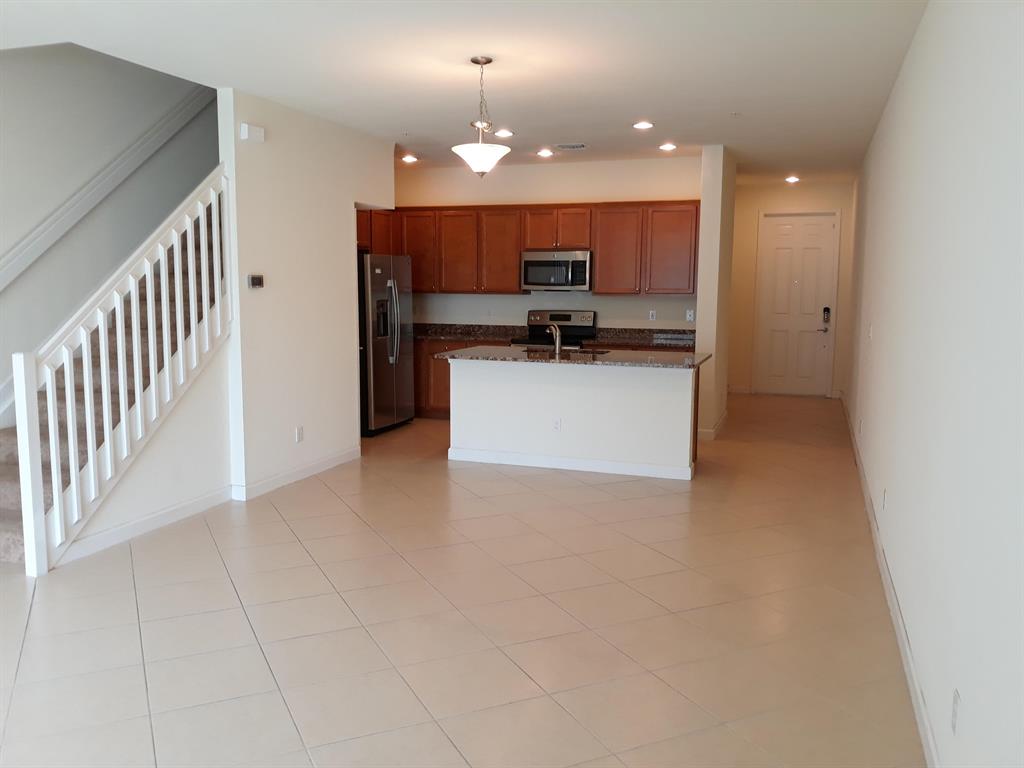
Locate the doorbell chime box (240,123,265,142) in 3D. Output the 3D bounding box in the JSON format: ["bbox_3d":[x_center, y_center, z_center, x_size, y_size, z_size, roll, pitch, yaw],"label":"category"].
[{"bbox_3d":[-1.749,-1.691,5.602,0.054,0.099,0.177,3,8,20],"label":"doorbell chime box"}]

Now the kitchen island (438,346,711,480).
[{"bbox_3d":[0.543,0.192,7.206,2.170,0.905,1.040,3,7,20],"label":"kitchen island"}]

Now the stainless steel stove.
[{"bbox_3d":[0.447,-0.171,8.939,0.765,1.205,0.690,3,7,20],"label":"stainless steel stove"}]

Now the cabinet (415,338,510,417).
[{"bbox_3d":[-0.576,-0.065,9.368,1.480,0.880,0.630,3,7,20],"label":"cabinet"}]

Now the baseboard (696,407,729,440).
[{"bbox_3d":[2.138,0.407,8.845,0.220,0.100,1.520,3,7,20],"label":"baseboard"}]

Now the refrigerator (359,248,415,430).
[{"bbox_3d":[-1.556,-0.434,8.605,0.800,1.785,0.920,3,7,20],"label":"refrigerator"}]

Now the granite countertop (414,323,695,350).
[{"bbox_3d":[0.185,-0.531,9.024,3.500,0.144,0.650,3,7,20],"label":"granite countertop"}]

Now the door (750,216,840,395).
[{"bbox_3d":[3.852,-1.055,11.253,0.950,2.440,0.050,3,7,20],"label":"door"}]

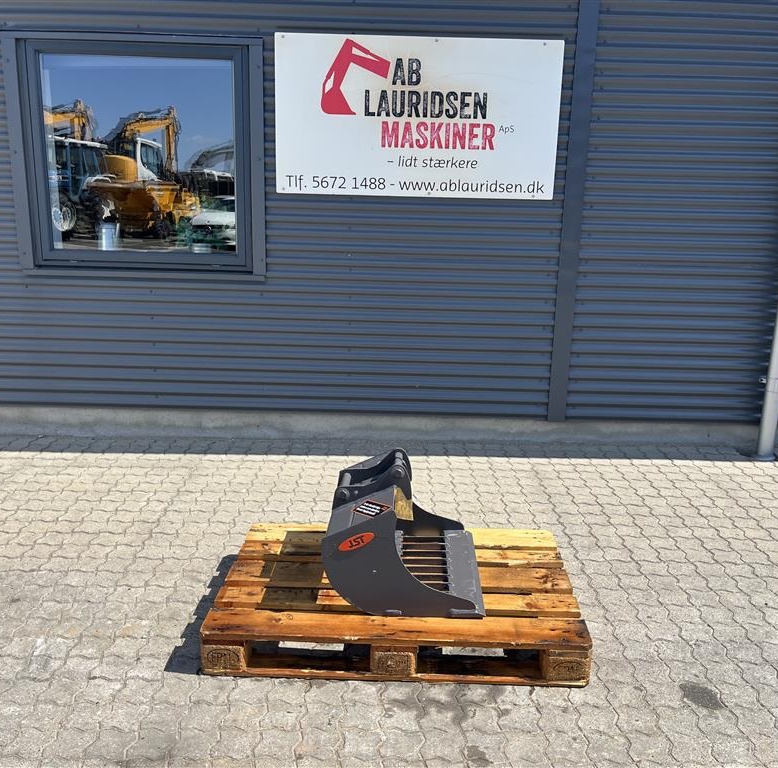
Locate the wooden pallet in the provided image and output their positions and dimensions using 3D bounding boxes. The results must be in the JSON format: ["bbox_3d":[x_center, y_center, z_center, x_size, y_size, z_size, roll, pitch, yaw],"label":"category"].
[{"bbox_3d":[0.029,0.758,2.761,1.200,0.146,0.800,2,14,1],"label":"wooden pallet"}]

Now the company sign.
[{"bbox_3d":[0.161,-1.470,4.257,1.566,0.838,0.020,1,14,-1],"label":"company sign"}]

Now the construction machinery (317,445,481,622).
[{"bbox_3d":[0.057,0.465,2.735,0.540,0.430,0.635,2,14,1],"label":"construction machinery"}]

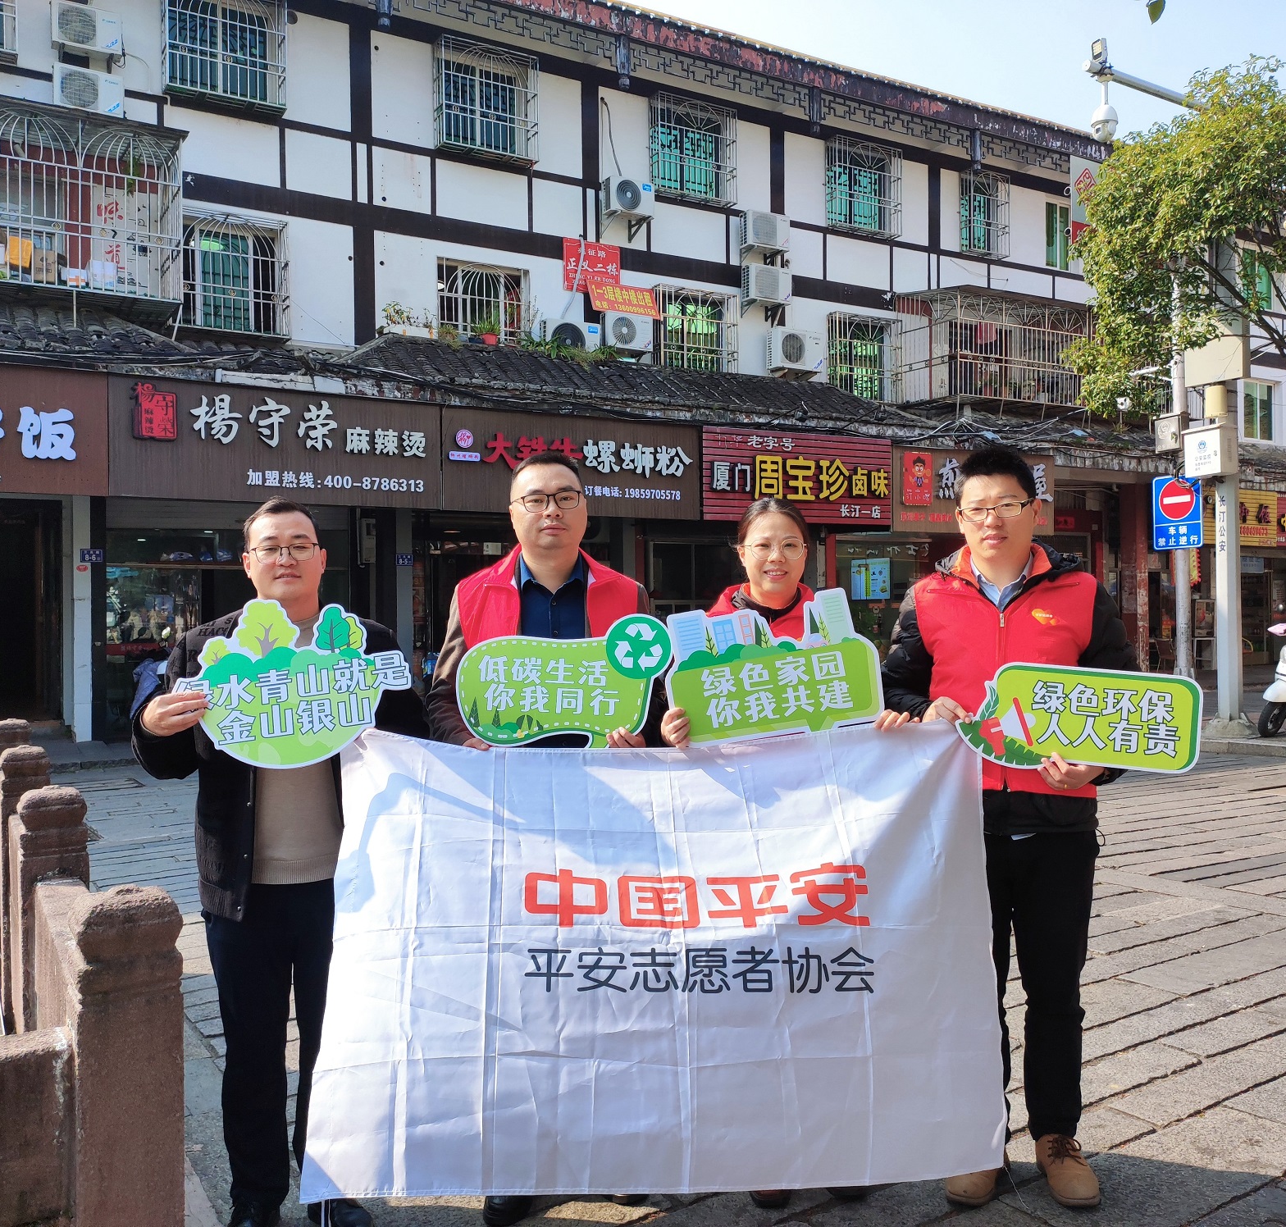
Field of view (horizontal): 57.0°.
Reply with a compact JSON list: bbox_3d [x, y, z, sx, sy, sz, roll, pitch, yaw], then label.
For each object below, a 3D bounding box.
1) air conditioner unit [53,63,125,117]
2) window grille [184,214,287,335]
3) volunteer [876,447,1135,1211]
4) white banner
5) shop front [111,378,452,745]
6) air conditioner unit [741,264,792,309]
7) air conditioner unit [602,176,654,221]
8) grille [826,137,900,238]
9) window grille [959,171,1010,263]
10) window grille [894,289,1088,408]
[{"bbox_3d":[-6.596,-6.167,14.097,0.741,0.490,0.290,0,0,-29],"label":"air conditioner unit"},{"bbox_3d":[-5.229,-4.258,14.955,1.416,1.469,0.380,0,0,-29],"label":"window grille"},{"bbox_3d":[0.835,0.472,2.760,0.600,1.730,0.410,0,0,12],"label":"volunteer"},{"bbox_3d":[0.030,0.735,2.540,1.460,0.980,0.150,0,0,-5],"label":"white banner"},{"bbox_3d":[-3.883,-0.565,12.698,3.470,3.578,0.500,0,0,-30],"label":"shop front"},{"bbox_3d":[1.971,-5.209,18.859,0.785,0.546,0.280,0,0,-29],"label":"air conditioner unit"},{"bbox_3d":[-0.213,-6.044,17.297,0.736,0.505,0.290,0,0,-30],"label":"air conditioner unit"},{"bbox_3d":[3.673,-7.032,19.652,1.387,1.426,0.320,0,0,-30],"label":"grille"},{"bbox_3d":[6.067,-7.069,21.023,0.918,1.413,0.320,0,0,-30],"label":"window grille"},{"bbox_3d":[5.994,-4.372,20.306,3.022,1.701,1.500,0,0,-30],"label":"window grille"}]

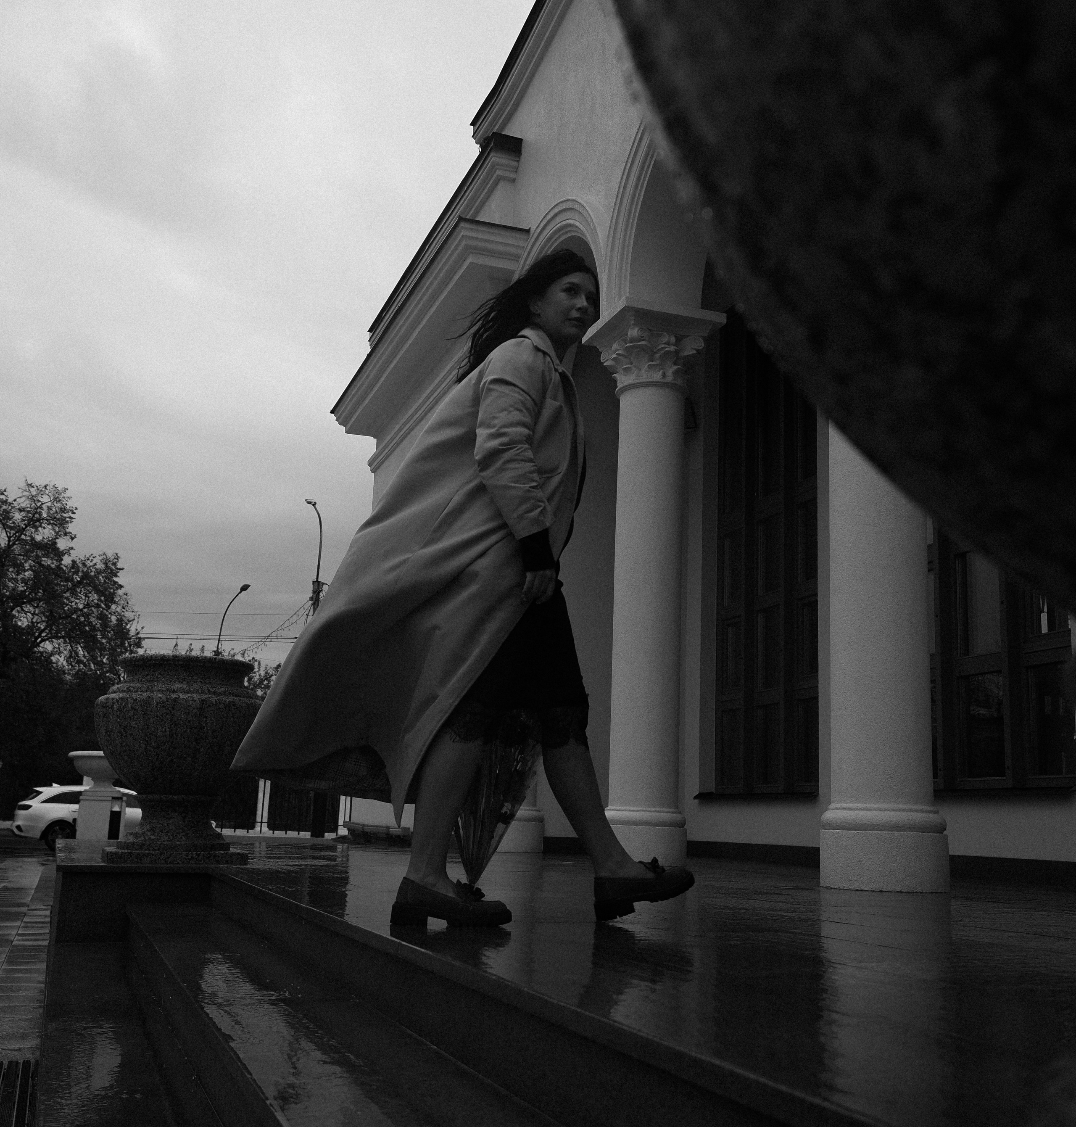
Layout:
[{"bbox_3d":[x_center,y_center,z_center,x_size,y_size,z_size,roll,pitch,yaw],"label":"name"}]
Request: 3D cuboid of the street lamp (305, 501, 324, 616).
[{"bbox_3d":[-5.802,2.607,32.426,0.500,8.870,1.300,-6,-15,35],"label":"street lamp"}]

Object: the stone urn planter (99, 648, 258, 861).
[{"bbox_3d":[-1.672,0.925,5.816,0.835,0.922,0.835,7,-13,-20],"label":"stone urn planter"}]

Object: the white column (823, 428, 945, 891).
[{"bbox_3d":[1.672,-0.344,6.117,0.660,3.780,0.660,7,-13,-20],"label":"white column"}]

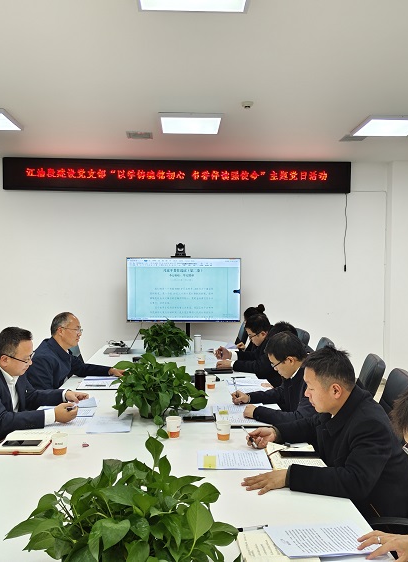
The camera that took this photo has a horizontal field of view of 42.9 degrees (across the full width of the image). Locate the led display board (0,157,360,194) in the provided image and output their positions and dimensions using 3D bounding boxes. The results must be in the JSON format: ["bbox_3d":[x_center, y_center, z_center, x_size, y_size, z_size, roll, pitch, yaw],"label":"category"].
[{"bbox_3d":[-0.330,-1.431,7.117,4.711,0.420,0.100,0,1,-3],"label":"led display board"}]

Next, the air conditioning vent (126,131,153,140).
[{"bbox_3d":[-0.696,-1.572,5.669,0.285,0.025,0.300,0,1,-3],"label":"air conditioning vent"}]

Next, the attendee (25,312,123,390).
[{"bbox_3d":[-0.930,0.844,3.596,0.700,1.260,0.580,0,1,-3],"label":"attendee"}]

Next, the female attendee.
[{"bbox_3d":[0.518,0.815,5.043,0.560,1.180,0.480,0,1,-3],"label":"female attendee"}]

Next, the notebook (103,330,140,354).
[{"bbox_3d":[-0.789,0.582,5.080,0.340,0.230,0.340,0,1,-3],"label":"notebook"}]

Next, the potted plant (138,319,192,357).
[{"bbox_3d":[-0.350,0.506,4.678,0.455,0.315,0.430,0,1,-3],"label":"potted plant"}]

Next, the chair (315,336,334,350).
[{"bbox_3d":[0.769,0.972,4.575,0.620,0.955,0.570,0,1,-1],"label":"chair"}]

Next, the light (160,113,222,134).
[{"bbox_3d":[-0.130,-1.553,5.155,0.612,0.040,0.612,0,1,-3],"label":"light"}]

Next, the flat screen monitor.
[{"bbox_3d":[-0.252,0.116,6.649,1.455,0.820,0.070,0,1,-3],"label":"flat screen monitor"}]

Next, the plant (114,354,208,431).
[{"bbox_3d":[-0.234,0.531,2.681,0.470,0.325,0.450,0,1,-3],"label":"plant"}]

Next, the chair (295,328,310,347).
[{"bbox_3d":[0.697,0.960,5.303,0.620,0.955,0.570,0,1,-1],"label":"chair"}]

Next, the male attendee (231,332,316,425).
[{"bbox_3d":[0.438,0.873,2.840,0.680,1.230,0.560,0,1,-3],"label":"male attendee"}]

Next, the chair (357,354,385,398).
[{"bbox_3d":[0.710,0.938,3.041,0.620,1.000,0.600,0,1,1],"label":"chair"}]

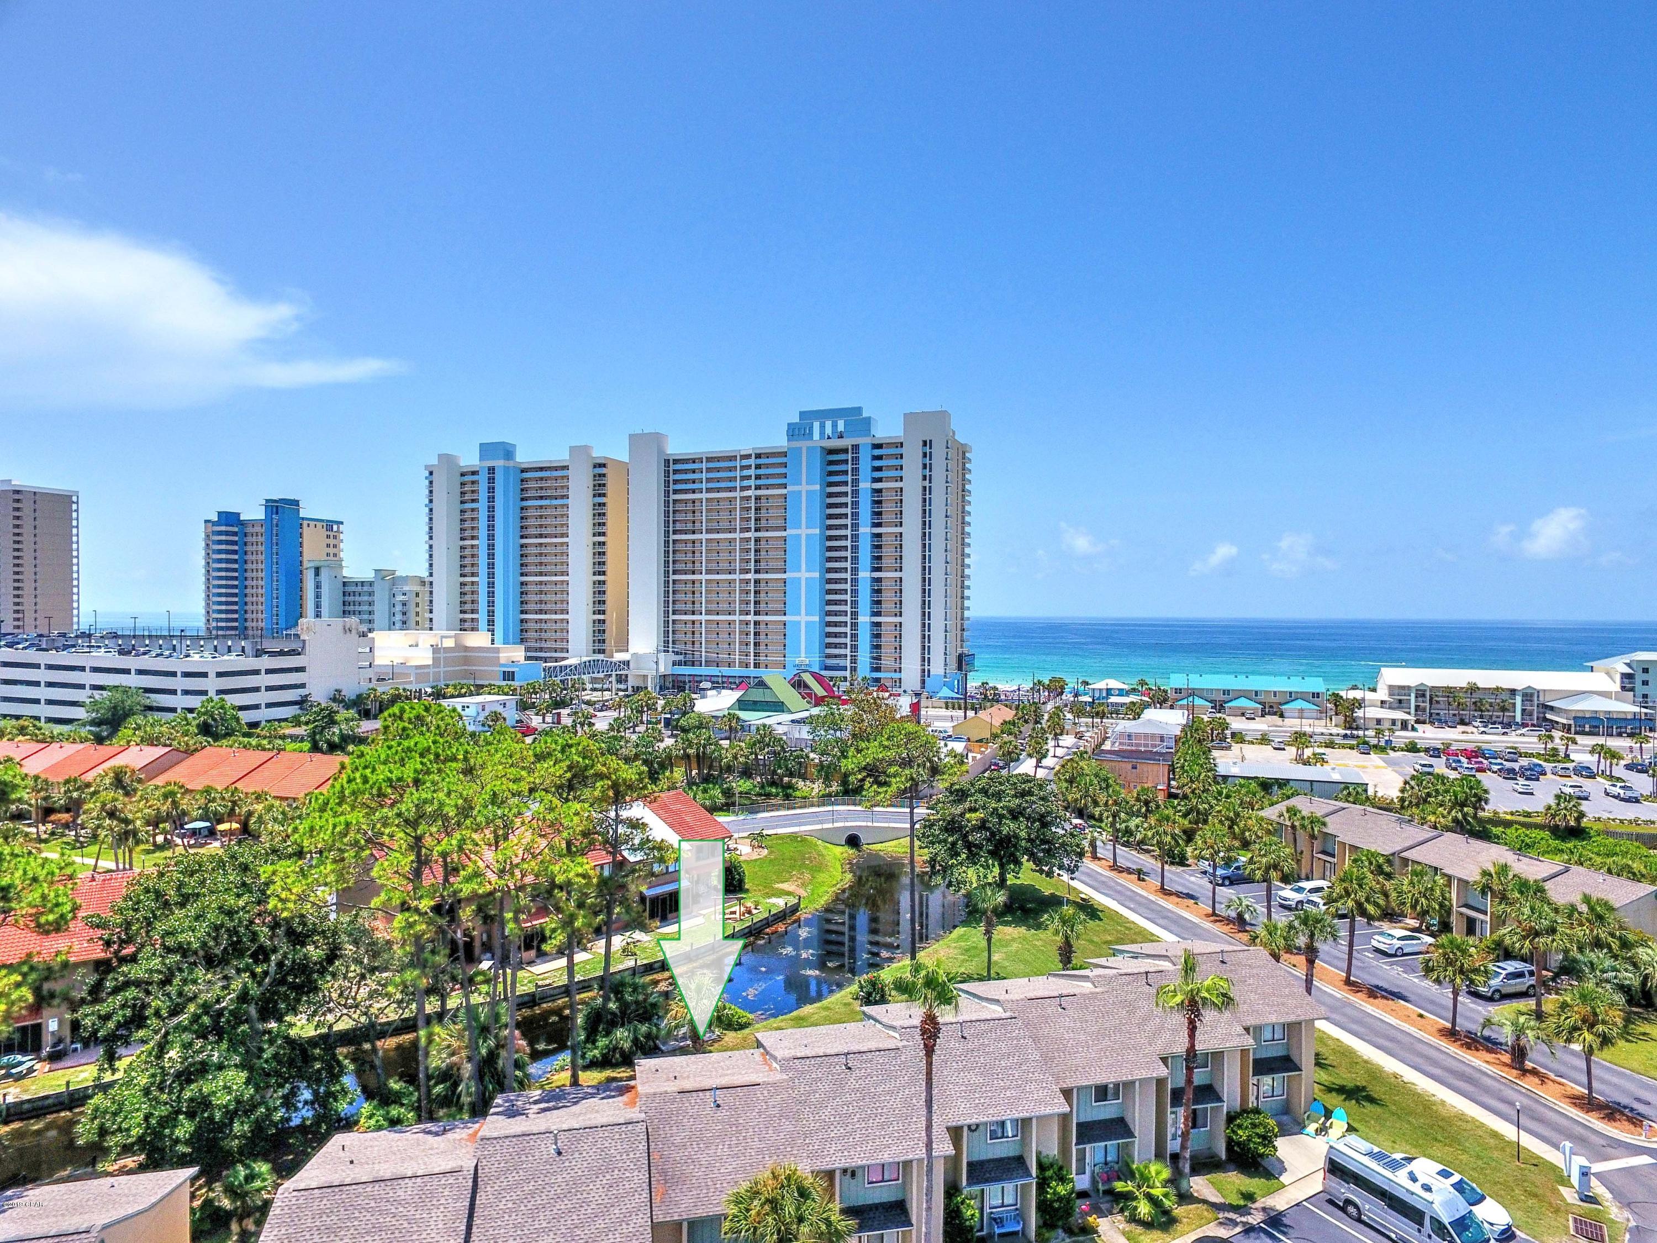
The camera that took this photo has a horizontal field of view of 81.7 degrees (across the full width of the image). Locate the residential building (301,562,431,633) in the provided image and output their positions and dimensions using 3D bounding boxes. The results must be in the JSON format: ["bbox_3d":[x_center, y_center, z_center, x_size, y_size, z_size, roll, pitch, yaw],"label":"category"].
[{"bbox_3d":[-152.653,0.779,316.484,37.000,40.000,20.000,0,1,17],"label":"residential building"}]

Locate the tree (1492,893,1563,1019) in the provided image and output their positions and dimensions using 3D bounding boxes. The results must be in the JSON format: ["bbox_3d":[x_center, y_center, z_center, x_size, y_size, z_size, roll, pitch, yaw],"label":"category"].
[{"bbox_3d":[43.206,20.666,58.837,3.625,7.547,3.625,1,1,37],"label":"tree"}]

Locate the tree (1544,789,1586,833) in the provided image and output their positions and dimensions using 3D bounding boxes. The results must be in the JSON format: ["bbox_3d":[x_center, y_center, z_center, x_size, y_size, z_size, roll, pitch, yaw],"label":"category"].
[{"bbox_3d":[81.748,21.471,106.205,3.777,4.892,3.777,0,1,0],"label":"tree"}]

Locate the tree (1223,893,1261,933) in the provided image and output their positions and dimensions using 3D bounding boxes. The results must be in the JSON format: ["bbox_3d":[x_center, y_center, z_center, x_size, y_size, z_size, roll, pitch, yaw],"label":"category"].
[{"bbox_3d":[31.889,22.513,73.777,2.598,2.831,2.598,0,1,0],"label":"tree"}]

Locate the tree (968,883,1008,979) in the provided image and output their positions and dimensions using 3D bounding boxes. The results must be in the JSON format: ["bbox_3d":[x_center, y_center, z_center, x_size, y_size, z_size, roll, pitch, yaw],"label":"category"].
[{"bbox_3d":[10.541,20.572,62.864,2.635,6.716,2.635,0,0,0],"label":"tree"}]

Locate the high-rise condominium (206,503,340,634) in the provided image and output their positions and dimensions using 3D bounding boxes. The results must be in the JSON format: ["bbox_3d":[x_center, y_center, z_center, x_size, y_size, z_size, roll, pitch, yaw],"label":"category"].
[{"bbox_3d":[-200.900,-12.755,347.600,46.000,61.500,19.500,0,1,19],"label":"high-rise condominium"}]

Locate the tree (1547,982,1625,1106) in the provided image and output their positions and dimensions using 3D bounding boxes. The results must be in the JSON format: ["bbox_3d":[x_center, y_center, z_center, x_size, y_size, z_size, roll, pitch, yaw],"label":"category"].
[{"bbox_3d":[38.033,21.135,47.866,3.104,6.108,3.104,0,1,0],"label":"tree"}]

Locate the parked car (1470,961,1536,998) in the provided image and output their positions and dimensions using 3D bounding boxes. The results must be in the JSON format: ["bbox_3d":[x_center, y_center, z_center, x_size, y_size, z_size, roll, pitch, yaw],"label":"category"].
[{"bbox_3d":[43.696,23.185,62.156,4.850,1.820,2.000,0,1,-15],"label":"parked car"}]

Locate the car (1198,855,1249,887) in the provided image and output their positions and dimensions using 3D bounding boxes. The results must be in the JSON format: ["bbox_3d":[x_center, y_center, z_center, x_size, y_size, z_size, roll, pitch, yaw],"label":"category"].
[{"bbox_3d":[37.961,23.230,89.102,5.600,1.850,2.000,0,0,-16],"label":"car"}]

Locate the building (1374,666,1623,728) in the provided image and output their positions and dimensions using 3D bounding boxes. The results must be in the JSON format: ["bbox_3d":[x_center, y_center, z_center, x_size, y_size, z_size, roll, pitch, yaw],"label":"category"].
[{"bbox_3d":[140.200,15.859,202.300,42.500,11.200,11.800,0,0,14],"label":"building"}]

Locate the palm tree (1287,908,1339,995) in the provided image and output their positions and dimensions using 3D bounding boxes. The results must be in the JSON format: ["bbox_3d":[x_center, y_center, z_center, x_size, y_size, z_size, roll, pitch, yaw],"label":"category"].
[{"bbox_3d":[25.349,19.621,50.371,2.415,8.954,2.415,0,1,0],"label":"palm tree"}]

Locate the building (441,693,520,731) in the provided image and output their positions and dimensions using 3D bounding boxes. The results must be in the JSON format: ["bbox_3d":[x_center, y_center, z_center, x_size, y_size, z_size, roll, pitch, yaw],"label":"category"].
[{"bbox_3d":[-73.707,19.171,201.880,11.500,6.100,12.500,1,1,25],"label":"building"}]

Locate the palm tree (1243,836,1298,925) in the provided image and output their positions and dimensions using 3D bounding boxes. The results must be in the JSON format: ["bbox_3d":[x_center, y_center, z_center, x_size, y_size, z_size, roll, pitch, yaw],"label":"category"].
[{"bbox_3d":[32.862,19.842,71.057,4.036,7.879,4.036,0,0,0],"label":"palm tree"}]

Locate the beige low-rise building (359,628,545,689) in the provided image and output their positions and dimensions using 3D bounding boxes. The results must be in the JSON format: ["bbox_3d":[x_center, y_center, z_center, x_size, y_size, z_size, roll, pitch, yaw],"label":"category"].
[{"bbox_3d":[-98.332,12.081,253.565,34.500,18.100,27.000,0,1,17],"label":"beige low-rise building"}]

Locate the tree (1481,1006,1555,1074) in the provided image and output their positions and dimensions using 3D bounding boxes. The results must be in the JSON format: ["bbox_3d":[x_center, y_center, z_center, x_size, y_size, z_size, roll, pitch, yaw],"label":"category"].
[{"bbox_3d":[37.679,22.869,52.300,3.373,3.188,3.373,1,1,36],"label":"tree"}]

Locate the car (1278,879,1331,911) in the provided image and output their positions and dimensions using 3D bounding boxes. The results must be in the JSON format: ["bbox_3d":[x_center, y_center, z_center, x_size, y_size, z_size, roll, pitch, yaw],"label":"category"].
[{"bbox_3d":[40.000,22.802,79.800,5.200,1.890,2.040,0,1,-17],"label":"car"}]

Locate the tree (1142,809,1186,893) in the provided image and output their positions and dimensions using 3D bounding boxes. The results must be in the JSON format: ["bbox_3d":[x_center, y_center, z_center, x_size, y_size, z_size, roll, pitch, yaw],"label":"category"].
[{"bbox_3d":[30.149,20.656,86.000,3.921,6.966,3.921,0,1,19],"label":"tree"}]

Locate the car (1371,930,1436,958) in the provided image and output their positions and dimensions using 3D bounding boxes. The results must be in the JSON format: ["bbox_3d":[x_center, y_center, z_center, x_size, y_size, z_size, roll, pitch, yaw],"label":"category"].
[{"bbox_3d":[42.636,23.597,70.944,4.800,1.470,1.840,0,0,-16],"label":"car"}]

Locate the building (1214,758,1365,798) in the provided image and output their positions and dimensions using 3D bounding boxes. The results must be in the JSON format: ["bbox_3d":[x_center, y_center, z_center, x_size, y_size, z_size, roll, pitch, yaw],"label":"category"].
[{"bbox_3d":[57.500,20.253,120.100,16.600,4.100,10.000,0,1,20],"label":"building"}]

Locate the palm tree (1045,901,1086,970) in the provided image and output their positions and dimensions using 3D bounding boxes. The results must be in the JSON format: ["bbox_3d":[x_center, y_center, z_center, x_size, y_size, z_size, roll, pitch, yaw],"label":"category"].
[{"bbox_3d":[16.079,21.526,64.974,2.899,4.832,2.899,0,0,0],"label":"palm tree"}]

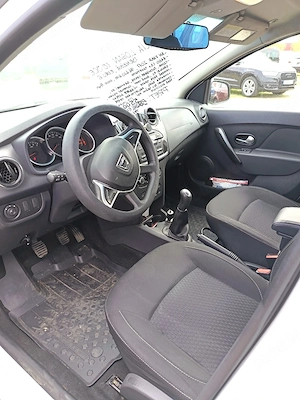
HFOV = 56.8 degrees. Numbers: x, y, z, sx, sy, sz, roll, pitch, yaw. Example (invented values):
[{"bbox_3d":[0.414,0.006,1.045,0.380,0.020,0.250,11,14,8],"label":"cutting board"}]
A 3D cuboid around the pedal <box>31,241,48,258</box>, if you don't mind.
[{"bbox_3d":[-0.506,0.226,1.264,0.030,0.068,0.060,-16,10,44],"label":"pedal"}]

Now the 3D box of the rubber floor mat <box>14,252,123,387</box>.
[{"bbox_3d":[-0.285,0.420,1.235,0.600,0.060,0.505,18,31,33],"label":"rubber floor mat"}]

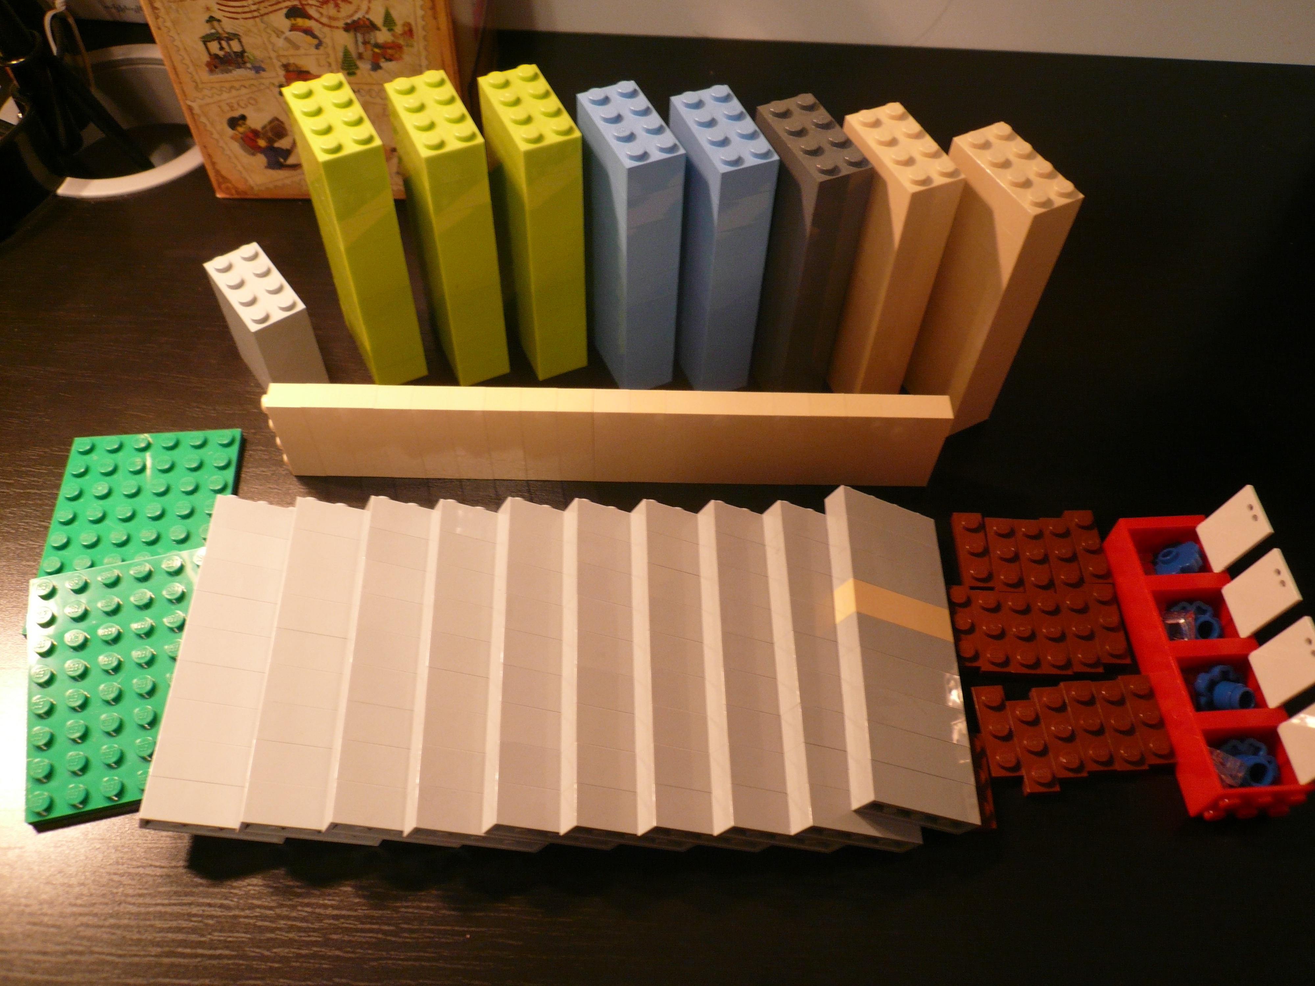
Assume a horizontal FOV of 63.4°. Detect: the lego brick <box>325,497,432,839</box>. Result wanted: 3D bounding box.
[{"bbox_3d":[-0.060,0.041,0.265,0.032,0.008,0.088,16,51,-25],"label":"lego brick"}]

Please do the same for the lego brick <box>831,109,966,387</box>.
[{"bbox_3d":[0.061,-0.063,0.302,0.016,0.088,0.032,-19,58,-15],"label":"lego brick"}]

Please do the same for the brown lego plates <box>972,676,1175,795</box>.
[{"bbox_3d":[0.106,0.061,0.269,0.048,0.005,0.030,-2,56,-3],"label":"brown lego plates"}]

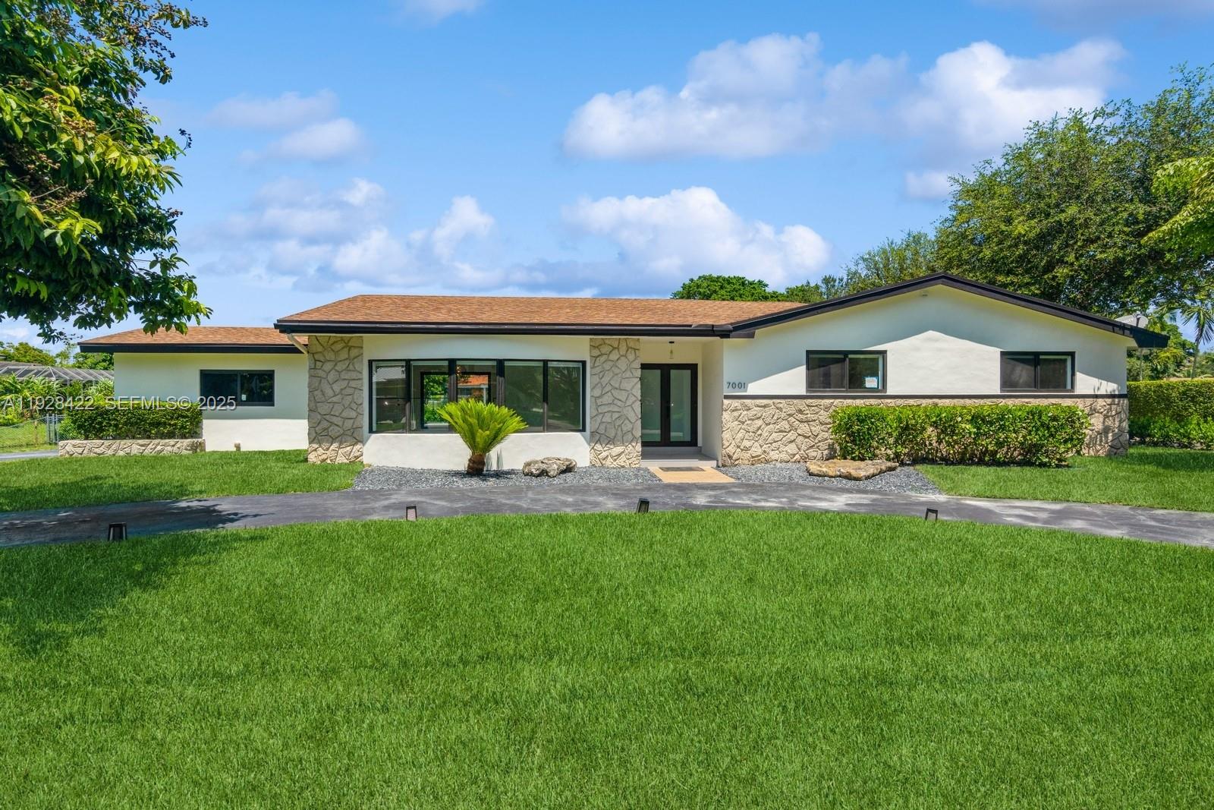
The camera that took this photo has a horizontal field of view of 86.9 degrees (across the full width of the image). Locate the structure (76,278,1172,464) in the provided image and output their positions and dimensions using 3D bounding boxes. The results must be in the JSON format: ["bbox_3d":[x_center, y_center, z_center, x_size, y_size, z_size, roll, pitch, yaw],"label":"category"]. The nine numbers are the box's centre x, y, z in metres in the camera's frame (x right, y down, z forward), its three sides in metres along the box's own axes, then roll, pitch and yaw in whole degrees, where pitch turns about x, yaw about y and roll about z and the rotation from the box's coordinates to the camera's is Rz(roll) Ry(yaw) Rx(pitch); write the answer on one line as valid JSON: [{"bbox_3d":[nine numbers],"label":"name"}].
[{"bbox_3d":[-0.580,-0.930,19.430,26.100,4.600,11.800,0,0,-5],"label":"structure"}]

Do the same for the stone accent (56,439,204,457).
[{"bbox_3d":[-12.247,1.080,16.613,3.250,0.450,0.660,0,0,-5],"label":"stone accent"}]

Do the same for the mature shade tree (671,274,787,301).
[{"bbox_3d":[6.850,-2.950,36.000,7.500,8.800,7.500,0,0,-5],"label":"mature shade tree"}]

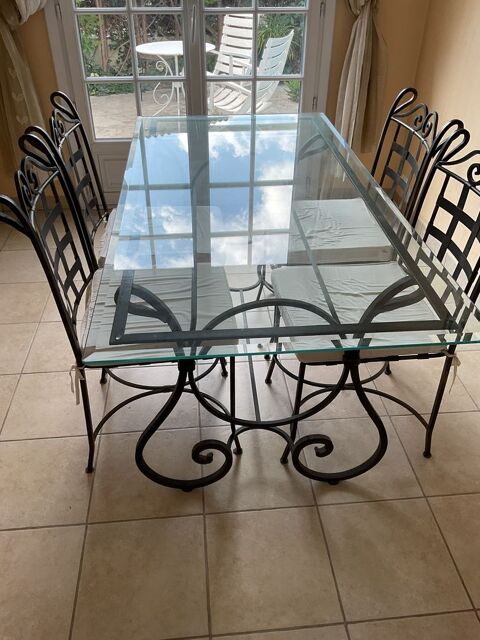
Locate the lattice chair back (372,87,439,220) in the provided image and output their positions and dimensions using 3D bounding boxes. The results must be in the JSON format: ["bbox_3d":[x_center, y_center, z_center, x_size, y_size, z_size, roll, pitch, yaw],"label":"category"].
[{"bbox_3d":[0.588,-0.520,1.866,0.166,0.479,0.404,-3,37,-5],"label":"lattice chair back"}]

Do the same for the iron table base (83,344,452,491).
[{"bbox_3d":[0.020,-0.124,1.920,0.748,0.718,1.456,-3,37,-5],"label":"iron table base"}]

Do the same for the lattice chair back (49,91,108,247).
[{"bbox_3d":[-0.565,-0.477,1.824,0.162,0.489,0.418,-3,37,-5],"label":"lattice chair back"}]

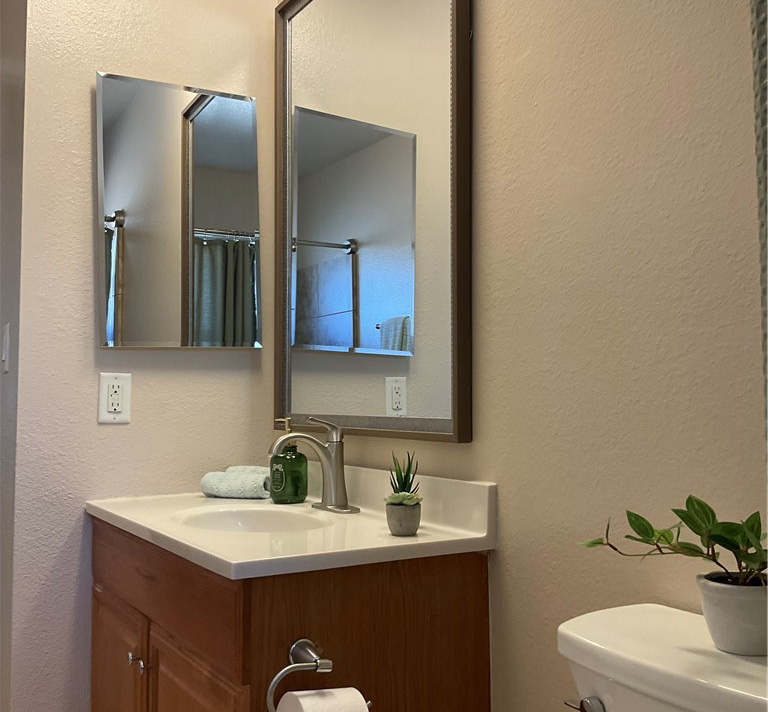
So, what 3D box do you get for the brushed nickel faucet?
[{"bbox_3d":[-0.163,0.235,1.857,0.193,0.203,0.158,2,-4,-32],"label":"brushed nickel faucet"}]

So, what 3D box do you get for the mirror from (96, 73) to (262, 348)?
[{"bbox_3d":[-0.506,-0.354,2.165,0.408,0.662,0.030,2,-4,-32],"label":"mirror"}]

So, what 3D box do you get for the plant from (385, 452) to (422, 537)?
[{"bbox_3d":[0.037,0.246,1.545,0.067,0.149,0.067,0,-3,0],"label":"plant"}]

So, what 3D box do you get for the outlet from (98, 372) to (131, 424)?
[{"bbox_3d":[-0.645,0.103,2.067,0.073,0.119,0.008,2,-4,-32],"label":"outlet"}]

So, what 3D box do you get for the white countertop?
[{"bbox_3d":[-0.251,0.299,1.779,0.498,0.115,0.897,2,-4,-32],"label":"white countertop"}]

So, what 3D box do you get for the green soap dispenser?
[{"bbox_3d":[-0.220,0.244,2.032,0.070,0.203,0.078,-3,-4,44],"label":"green soap dispenser"}]

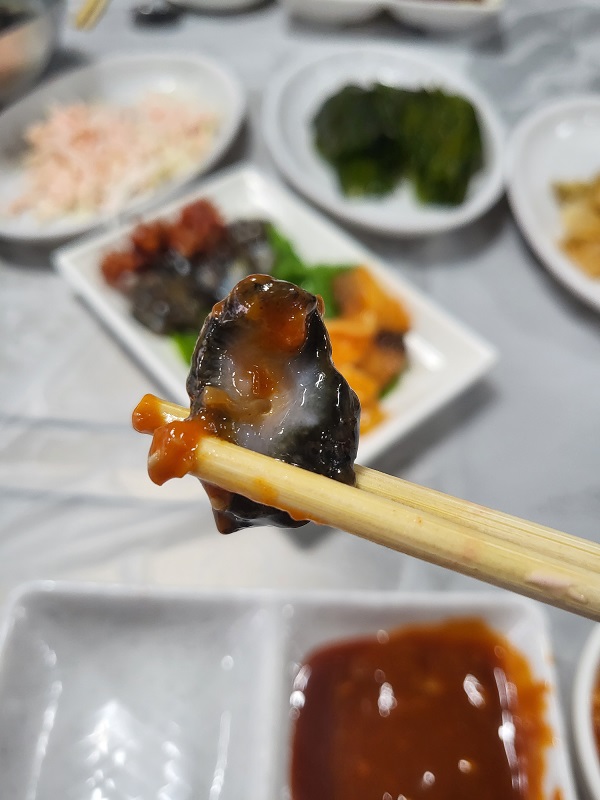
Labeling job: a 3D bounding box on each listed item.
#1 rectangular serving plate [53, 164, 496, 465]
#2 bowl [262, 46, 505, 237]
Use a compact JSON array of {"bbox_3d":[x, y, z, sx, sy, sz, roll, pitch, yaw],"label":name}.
[{"bbox_3d":[-0.017,-0.034,0.250,0.107,0.022,0.156,-34,62,-22],"label":"rectangular serving plate"},{"bbox_3d":[0.043,-0.138,0.323,0.123,0.023,0.173,-5,55,-4],"label":"bowl"}]

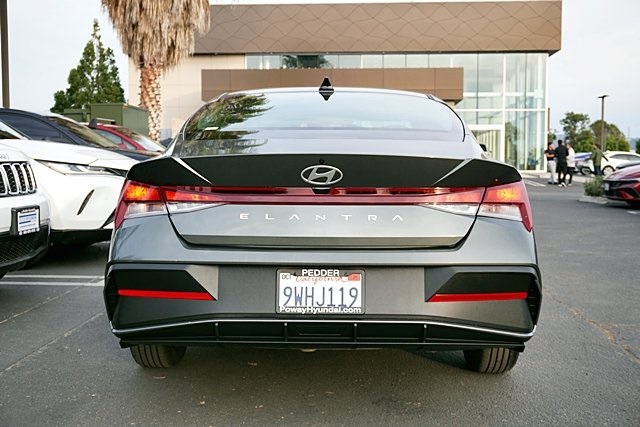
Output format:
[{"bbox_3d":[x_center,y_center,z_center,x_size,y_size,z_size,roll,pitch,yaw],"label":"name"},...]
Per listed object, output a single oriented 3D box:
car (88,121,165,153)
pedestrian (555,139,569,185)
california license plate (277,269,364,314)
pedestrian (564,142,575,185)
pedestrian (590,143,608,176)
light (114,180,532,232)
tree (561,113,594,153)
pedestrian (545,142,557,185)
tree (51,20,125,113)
[{"bbox_3d":[-4.150,-0.824,12.950,4.600,1.670,1.860,0,4,3],"label":"car"},{"bbox_3d":[9.108,-1.888,26.800,0.520,1.750,0.400,1,4,6],"label":"pedestrian"},{"bbox_3d":[0.004,0.274,2.500,0.312,0.158,0.020,0,4,1],"label":"california license plate"},{"bbox_3d":[9.636,-1.888,27.400,0.420,1.680,0.460,-2,5,-30],"label":"pedestrian"},{"bbox_3d":[12.936,-2.380,33.000,0.750,1.720,0.550,1,4,6],"label":"pedestrian"},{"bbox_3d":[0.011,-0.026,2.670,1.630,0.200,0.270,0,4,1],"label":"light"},{"bbox_3d":[27.155,-7.638,75.000,3.700,6.000,3.700,0,4,0],"label":"tree"},{"bbox_3d":[9.236,-2.009,28.400,0.420,1.680,0.480,4,5,37],"label":"pedestrian"},{"bbox_3d":[-15.692,-7.939,48.000,5.100,10.400,5.100,0,4,0],"label":"tree"}]

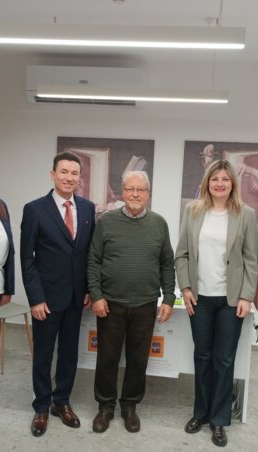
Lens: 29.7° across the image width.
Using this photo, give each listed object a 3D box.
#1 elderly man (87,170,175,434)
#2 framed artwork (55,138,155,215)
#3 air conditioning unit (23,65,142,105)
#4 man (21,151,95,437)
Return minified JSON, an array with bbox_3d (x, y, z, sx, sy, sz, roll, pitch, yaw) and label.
[{"bbox_3d":[-0.012,0.465,3.090,0.540,1.623,0.330,3,5,-2],"label":"elderly man"},{"bbox_3d":[-0.245,-0.358,4.687,0.940,0.950,0.030,4,5,7],"label":"framed artwork"},{"bbox_3d":[-0.390,-1.285,4.529,1.090,0.320,0.230,4,5,7],"label":"air conditioning unit"},{"bbox_3d":[-0.447,0.396,3.057,0.490,1.718,0.340,1,6,-26],"label":"man"}]

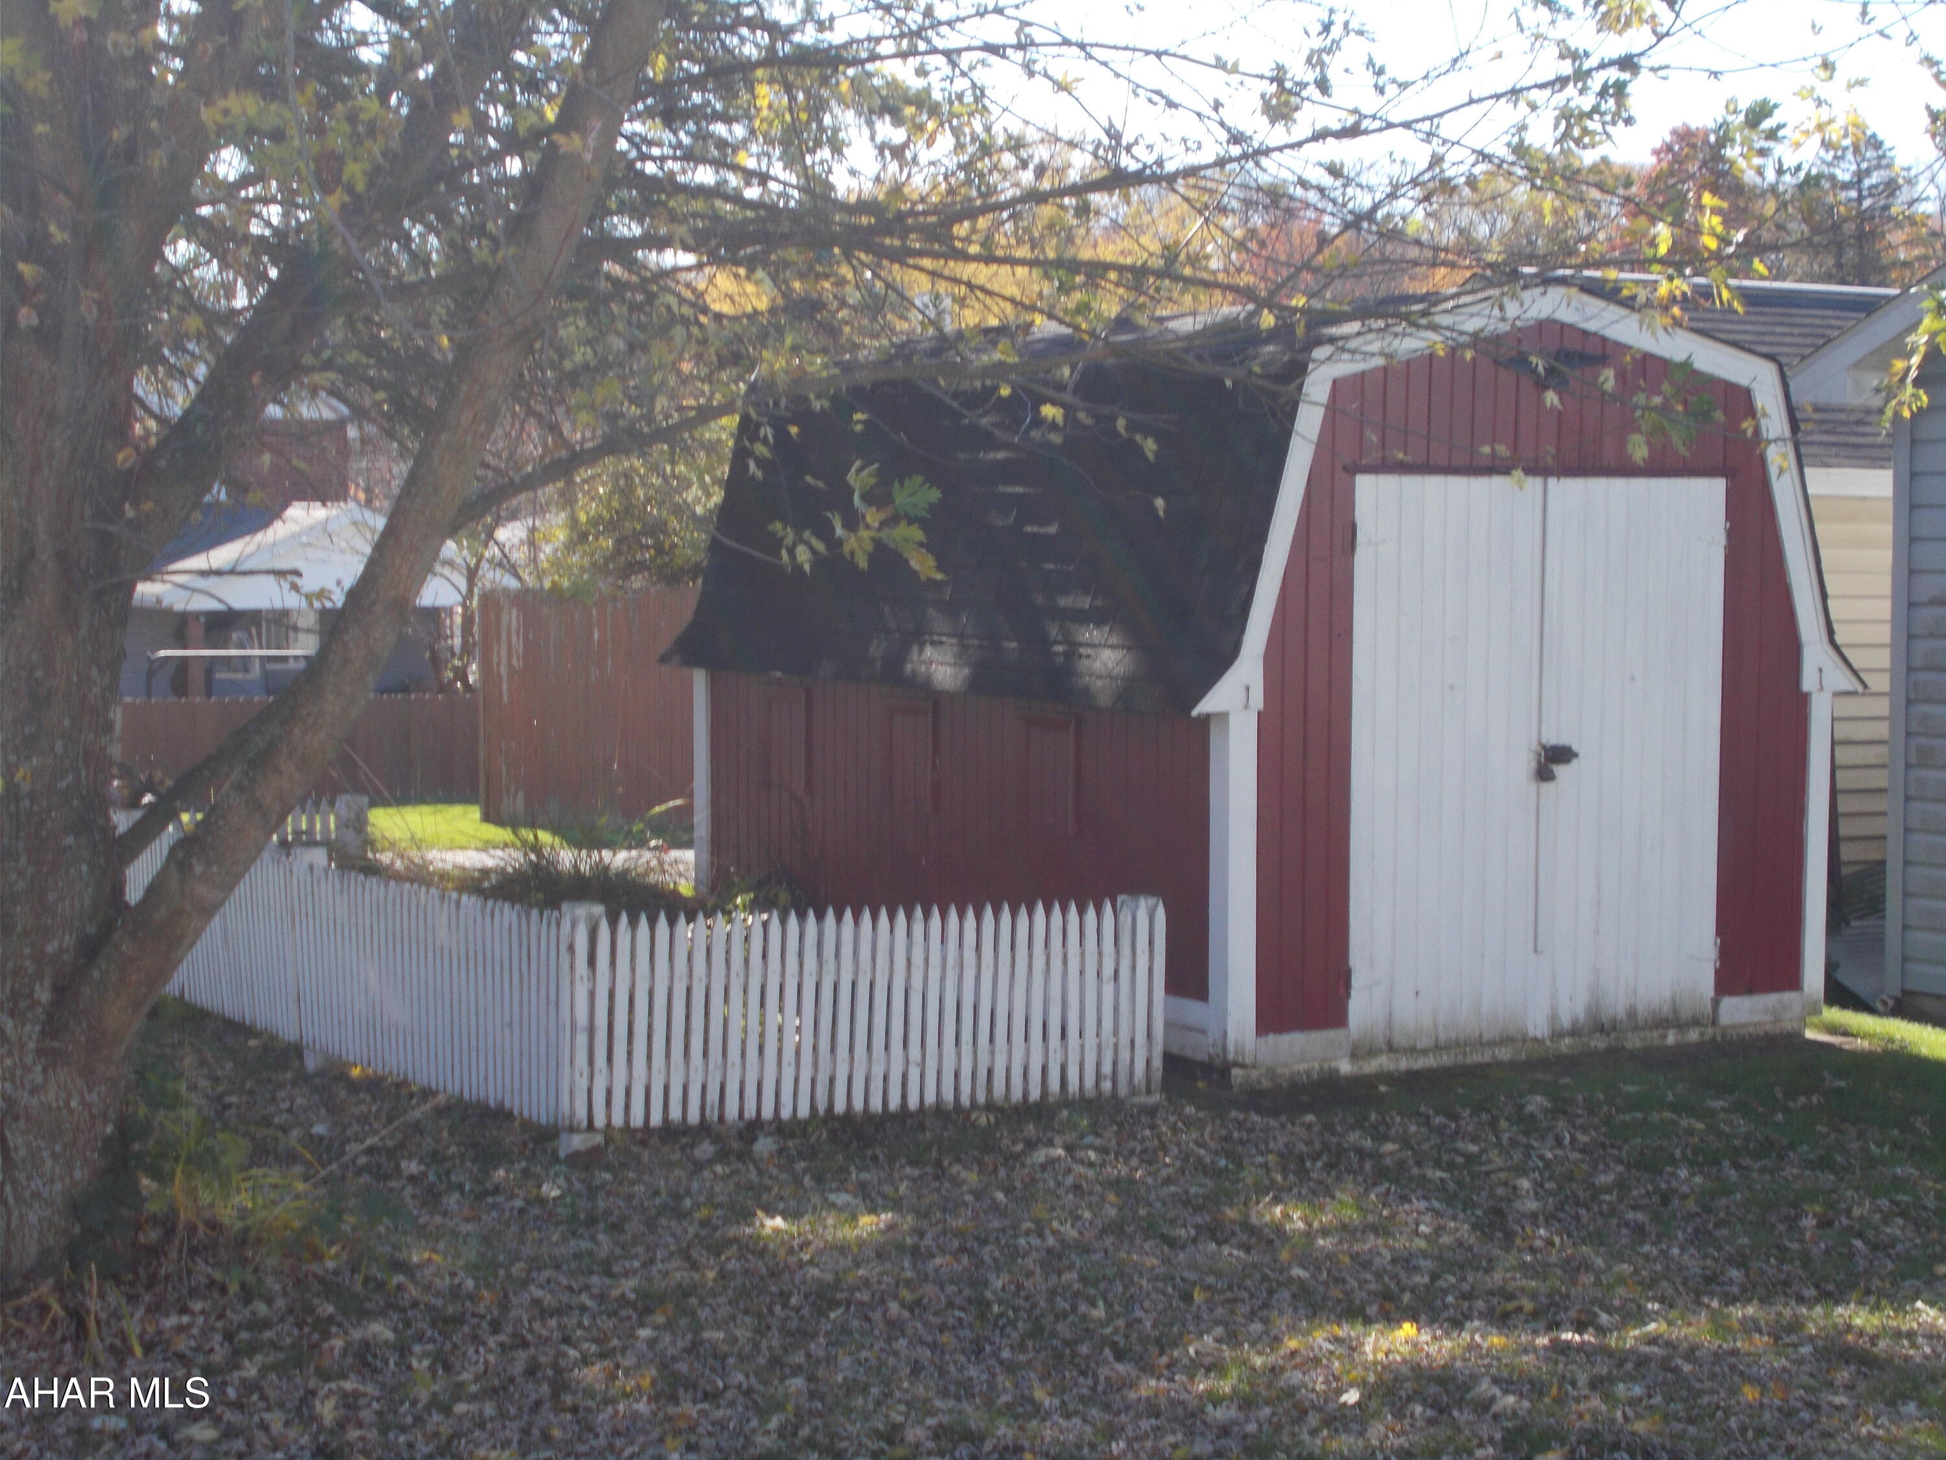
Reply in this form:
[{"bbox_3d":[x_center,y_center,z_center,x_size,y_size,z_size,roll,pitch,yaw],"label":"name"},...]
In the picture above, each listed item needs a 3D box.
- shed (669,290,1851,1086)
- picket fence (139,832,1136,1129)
[{"bbox_3d":[0.911,-0.292,13.558,2.750,2.490,3.800,-2,4,-30],"label":"shed"},{"bbox_3d":[-1.289,0.688,12.329,1.940,0.655,4.000,-2,4,-30],"label":"picket fence"}]

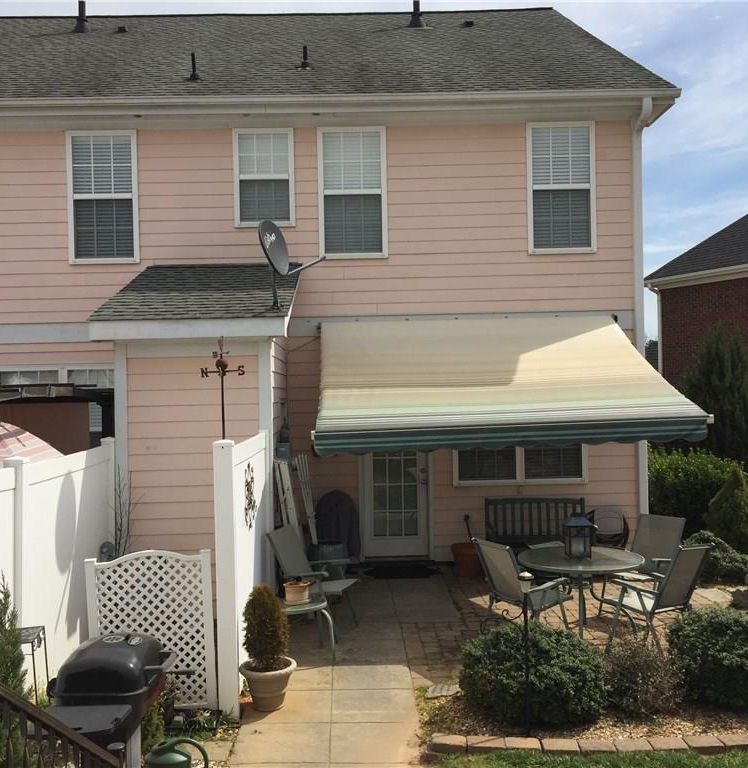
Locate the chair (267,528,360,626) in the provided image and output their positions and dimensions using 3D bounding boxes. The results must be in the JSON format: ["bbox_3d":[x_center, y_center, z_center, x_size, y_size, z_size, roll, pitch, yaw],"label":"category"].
[{"bbox_3d":[-0.559,1.861,8.075,0.730,0.950,0.600,-1,0,18],"label":"chair"}]

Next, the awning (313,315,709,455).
[{"bbox_3d":[1.265,-0.096,9.270,3.740,1.460,2.640,-1,-1,-2],"label":"awning"}]

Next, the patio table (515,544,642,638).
[{"bbox_3d":[1.882,1.932,7.740,1.150,0.720,1.150,-1,0,0],"label":"patio table"}]

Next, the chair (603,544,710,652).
[{"bbox_3d":[2.274,1.696,6.817,0.570,0.920,0.710,0,-1,-40],"label":"chair"}]

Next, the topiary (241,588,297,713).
[{"bbox_3d":[-0.775,1.907,6.224,0.420,0.870,0.420,-1,0,0],"label":"topiary"}]

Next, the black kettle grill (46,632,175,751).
[{"bbox_3d":[-1.130,1.646,3.755,0.550,1.070,1.080,-1,-1,-2],"label":"black kettle grill"}]

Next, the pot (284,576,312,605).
[{"bbox_3d":[-0.664,1.789,7.427,0.235,0.180,0.235,-1,0,0],"label":"pot"}]

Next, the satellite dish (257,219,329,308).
[{"bbox_3d":[-0.784,-1.155,8.162,0.580,0.860,0.500,-2,-1,27],"label":"satellite dish"}]

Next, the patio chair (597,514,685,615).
[{"bbox_3d":[2.510,1.709,7.998,0.710,0.920,0.570,-1,-1,-38],"label":"patio chair"}]

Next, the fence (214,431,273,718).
[{"bbox_3d":[-0.988,1.301,6.906,0.130,1.860,2.660,-1,-1,-2],"label":"fence"}]

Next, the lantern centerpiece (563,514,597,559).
[{"bbox_3d":[1.850,1.373,7.777,0.235,0.400,0.235,-1,0,13],"label":"lantern centerpiece"}]

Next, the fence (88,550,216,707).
[{"bbox_3d":[-1.499,1.654,5.780,0.840,1.060,0.060,-3,2,-6],"label":"fence"}]

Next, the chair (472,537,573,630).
[{"bbox_3d":[1.318,1.828,7.524,0.730,0.950,0.600,-1,0,-29],"label":"chair"}]

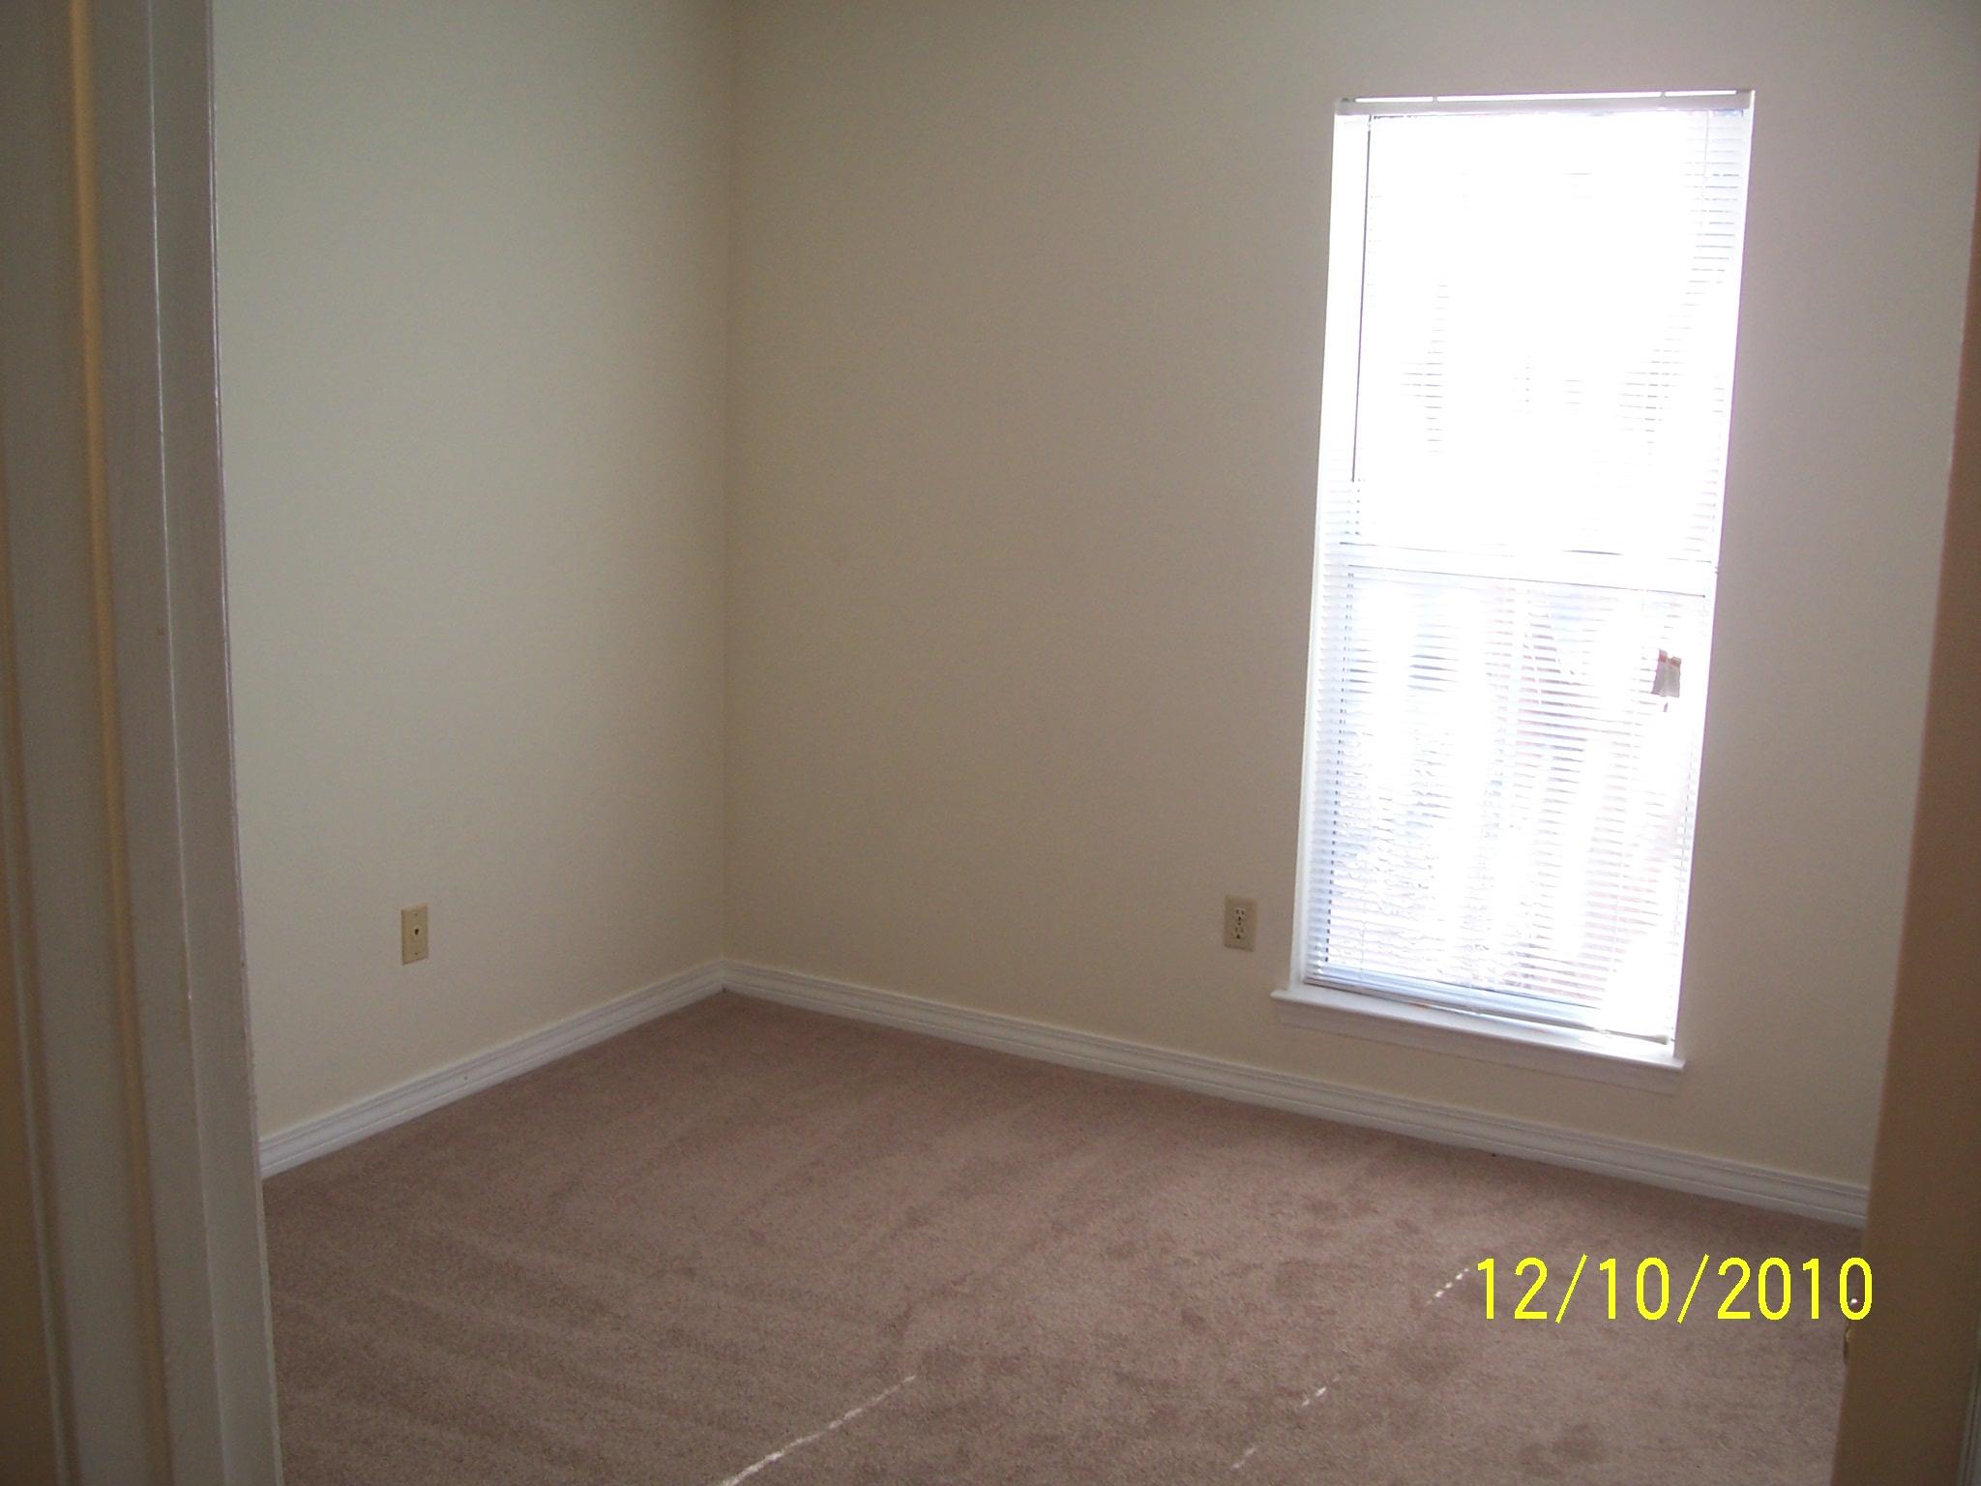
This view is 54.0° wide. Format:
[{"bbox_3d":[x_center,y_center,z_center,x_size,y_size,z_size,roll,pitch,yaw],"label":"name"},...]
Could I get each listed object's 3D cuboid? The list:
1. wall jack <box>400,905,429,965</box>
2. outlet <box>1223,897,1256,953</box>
[{"bbox_3d":[-1.157,0.387,3.928,0.008,0.115,0.070,7,12,29],"label":"wall jack"},{"bbox_3d":[0.530,0.385,4.134,0.070,0.115,0.008,7,12,29],"label":"outlet"}]

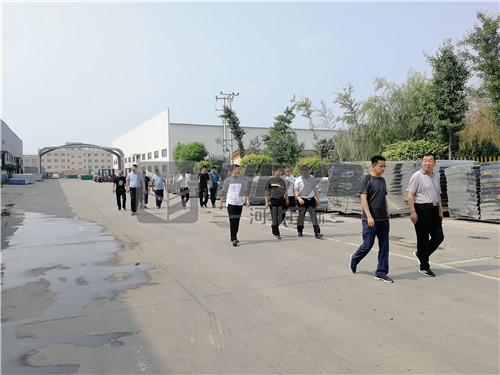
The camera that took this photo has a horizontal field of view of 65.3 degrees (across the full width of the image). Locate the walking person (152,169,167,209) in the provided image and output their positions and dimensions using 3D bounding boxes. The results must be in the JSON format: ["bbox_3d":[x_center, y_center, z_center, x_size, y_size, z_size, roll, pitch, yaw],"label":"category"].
[{"bbox_3d":[-3.833,0.063,16.500,0.560,1.700,0.420,-2,3,-20],"label":"walking person"}]

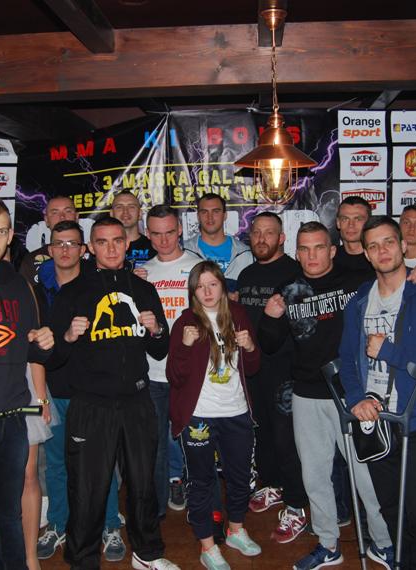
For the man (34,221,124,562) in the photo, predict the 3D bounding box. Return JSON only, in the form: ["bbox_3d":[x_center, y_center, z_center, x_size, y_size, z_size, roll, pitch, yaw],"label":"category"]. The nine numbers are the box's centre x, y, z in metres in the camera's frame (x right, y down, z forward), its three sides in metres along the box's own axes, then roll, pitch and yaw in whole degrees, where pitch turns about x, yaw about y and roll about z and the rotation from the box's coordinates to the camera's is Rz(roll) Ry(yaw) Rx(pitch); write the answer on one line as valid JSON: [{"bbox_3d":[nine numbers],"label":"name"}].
[{"bbox_3d":[-0.680,0.520,3.306,0.520,1.710,0.340,-1,5,-7],"label":"man"}]

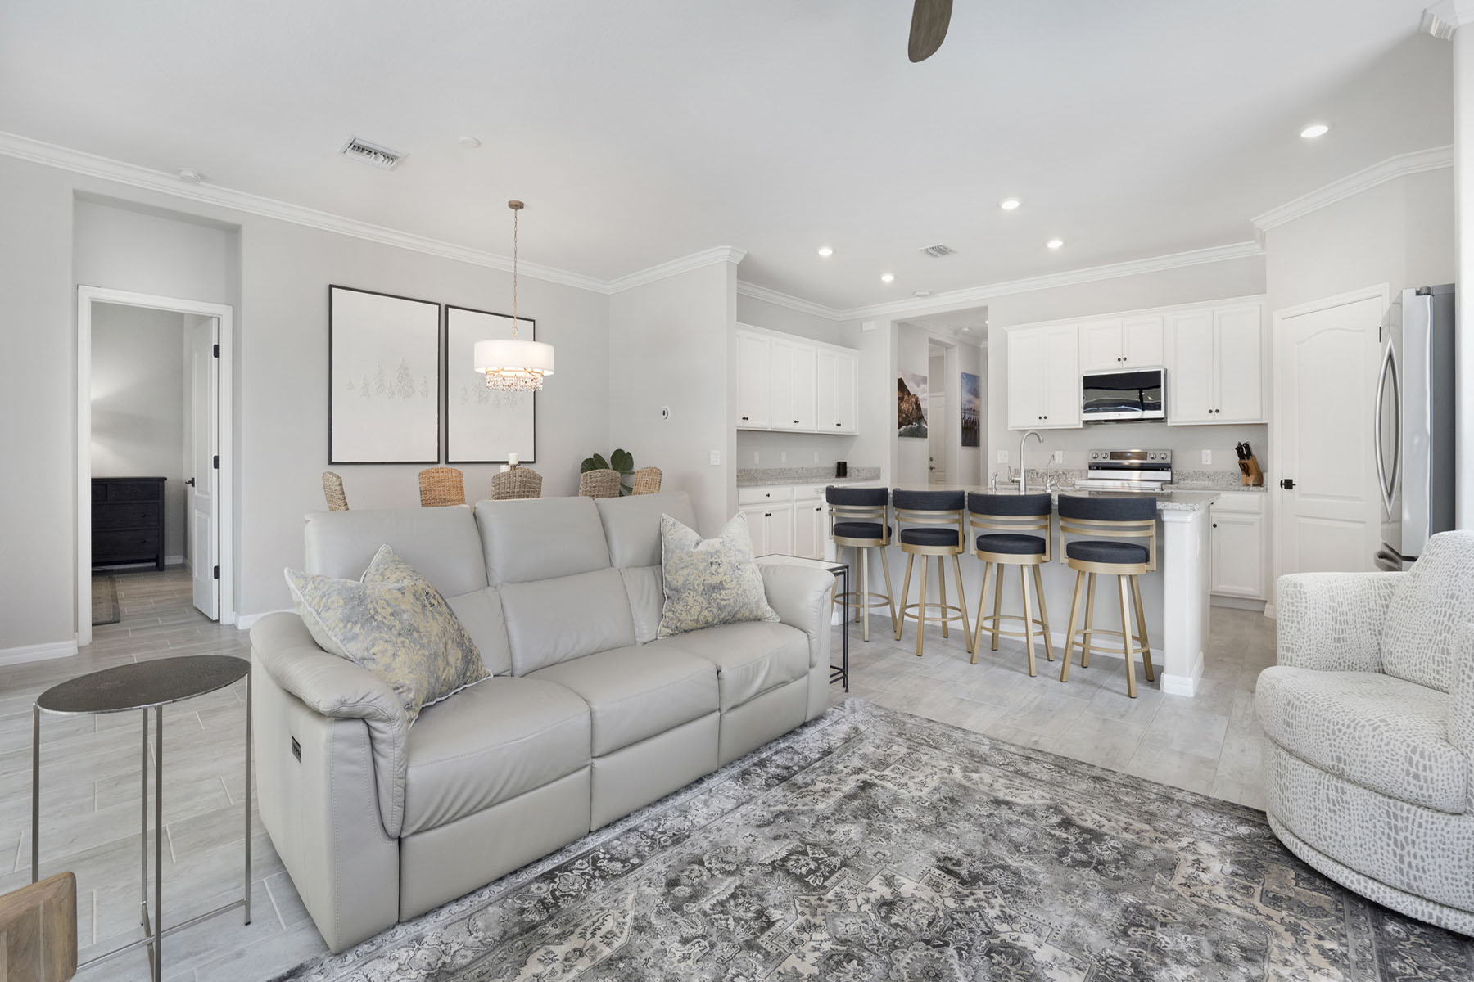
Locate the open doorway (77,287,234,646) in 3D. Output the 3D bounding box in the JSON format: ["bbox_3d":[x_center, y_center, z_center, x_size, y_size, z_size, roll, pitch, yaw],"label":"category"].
[{"bbox_3d":[-3.999,-0.177,4.262,0.130,2.270,0.800,2,3,42],"label":"open doorway"}]

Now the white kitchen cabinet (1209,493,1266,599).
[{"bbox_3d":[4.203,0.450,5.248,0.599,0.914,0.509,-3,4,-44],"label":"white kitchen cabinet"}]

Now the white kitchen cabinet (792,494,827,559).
[{"bbox_3d":[0.614,0.392,6.613,0.607,0.948,0.845,2,3,36],"label":"white kitchen cabinet"}]

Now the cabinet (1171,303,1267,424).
[{"bbox_3d":[4.236,-1.075,5.418,0.332,1.004,0.670,-3,4,-44],"label":"cabinet"}]

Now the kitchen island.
[{"bbox_3d":[1.844,0.484,4.327,2.350,0.970,1.160,2,3,42],"label":"kitchen island"}]

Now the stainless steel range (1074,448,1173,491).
[{"bbox_3d":[3.517,0.285,5.588,0.710,1.200,0.700,2,3,42],"label":"stainless steel range"}]

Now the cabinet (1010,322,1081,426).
[{"bbox_3d":[3.123,-1.138,6.179,0.690,1.020,0.340,2,3,42],"label":"cabinet"}]

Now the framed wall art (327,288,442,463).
[{"bbox_3d":[-2.927,-0.934,5.150,0.040,1.390,0.880,2,3,42],"label":"framed wall art"}]

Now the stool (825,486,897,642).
[{"bbox_3d":[0.896,0.490,4.408,0.459,1.059,0.477,2,3,38],"label":"stool"}]

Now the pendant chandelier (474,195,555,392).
[{"bbox_3d":[-1.675,-1.475,4.625,0.577,1.431,0.577,0,3,0],"label":"pendant chandelier"}]

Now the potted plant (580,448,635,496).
[{"bbox_3d":[-1.130,0.216,5.400,0.500,1.170,0.500,1,2,44],"label":"potted plant"}]

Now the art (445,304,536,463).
[{"bbox_3d":[-2.330,-0.982,5.872,0.039,1.460,0.895,2,3,36],"label":"art"}]

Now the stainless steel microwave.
[{"bbox_3d":[3.679,-0.888,5.799,0.385,0.449,0.633,-3,4,-44],"label":"stainless steel microwave"}]

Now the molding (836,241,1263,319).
[{"bbox_3d":[2.862,-2.184,6.558,4.250,0.120,0.110,2,3,42],"label":"molding"}]

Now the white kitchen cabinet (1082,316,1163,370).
[{"bbox_3d":[3.701,-1.370,5.842,0.332,0.447,0.672,-3,4,-44],"label":"white kitchen cabinet"}]

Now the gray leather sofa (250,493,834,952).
[{"bbox_3d":[-0.670,0.586,2.642,1.111,1.059,2.150,2,3,39],"label":"gray leather sofa"}]

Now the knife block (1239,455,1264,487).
[{"bbox_3d":[4.373,-0.176,5.212,0.167,0.256,0.104,-1,3,-14],"label":"knife block"}]

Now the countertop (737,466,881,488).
[{"bbox_3d":[0.793,-0.201,6.800,0.650,0.140,2.500,2,3,42],"label":"countertop"}]

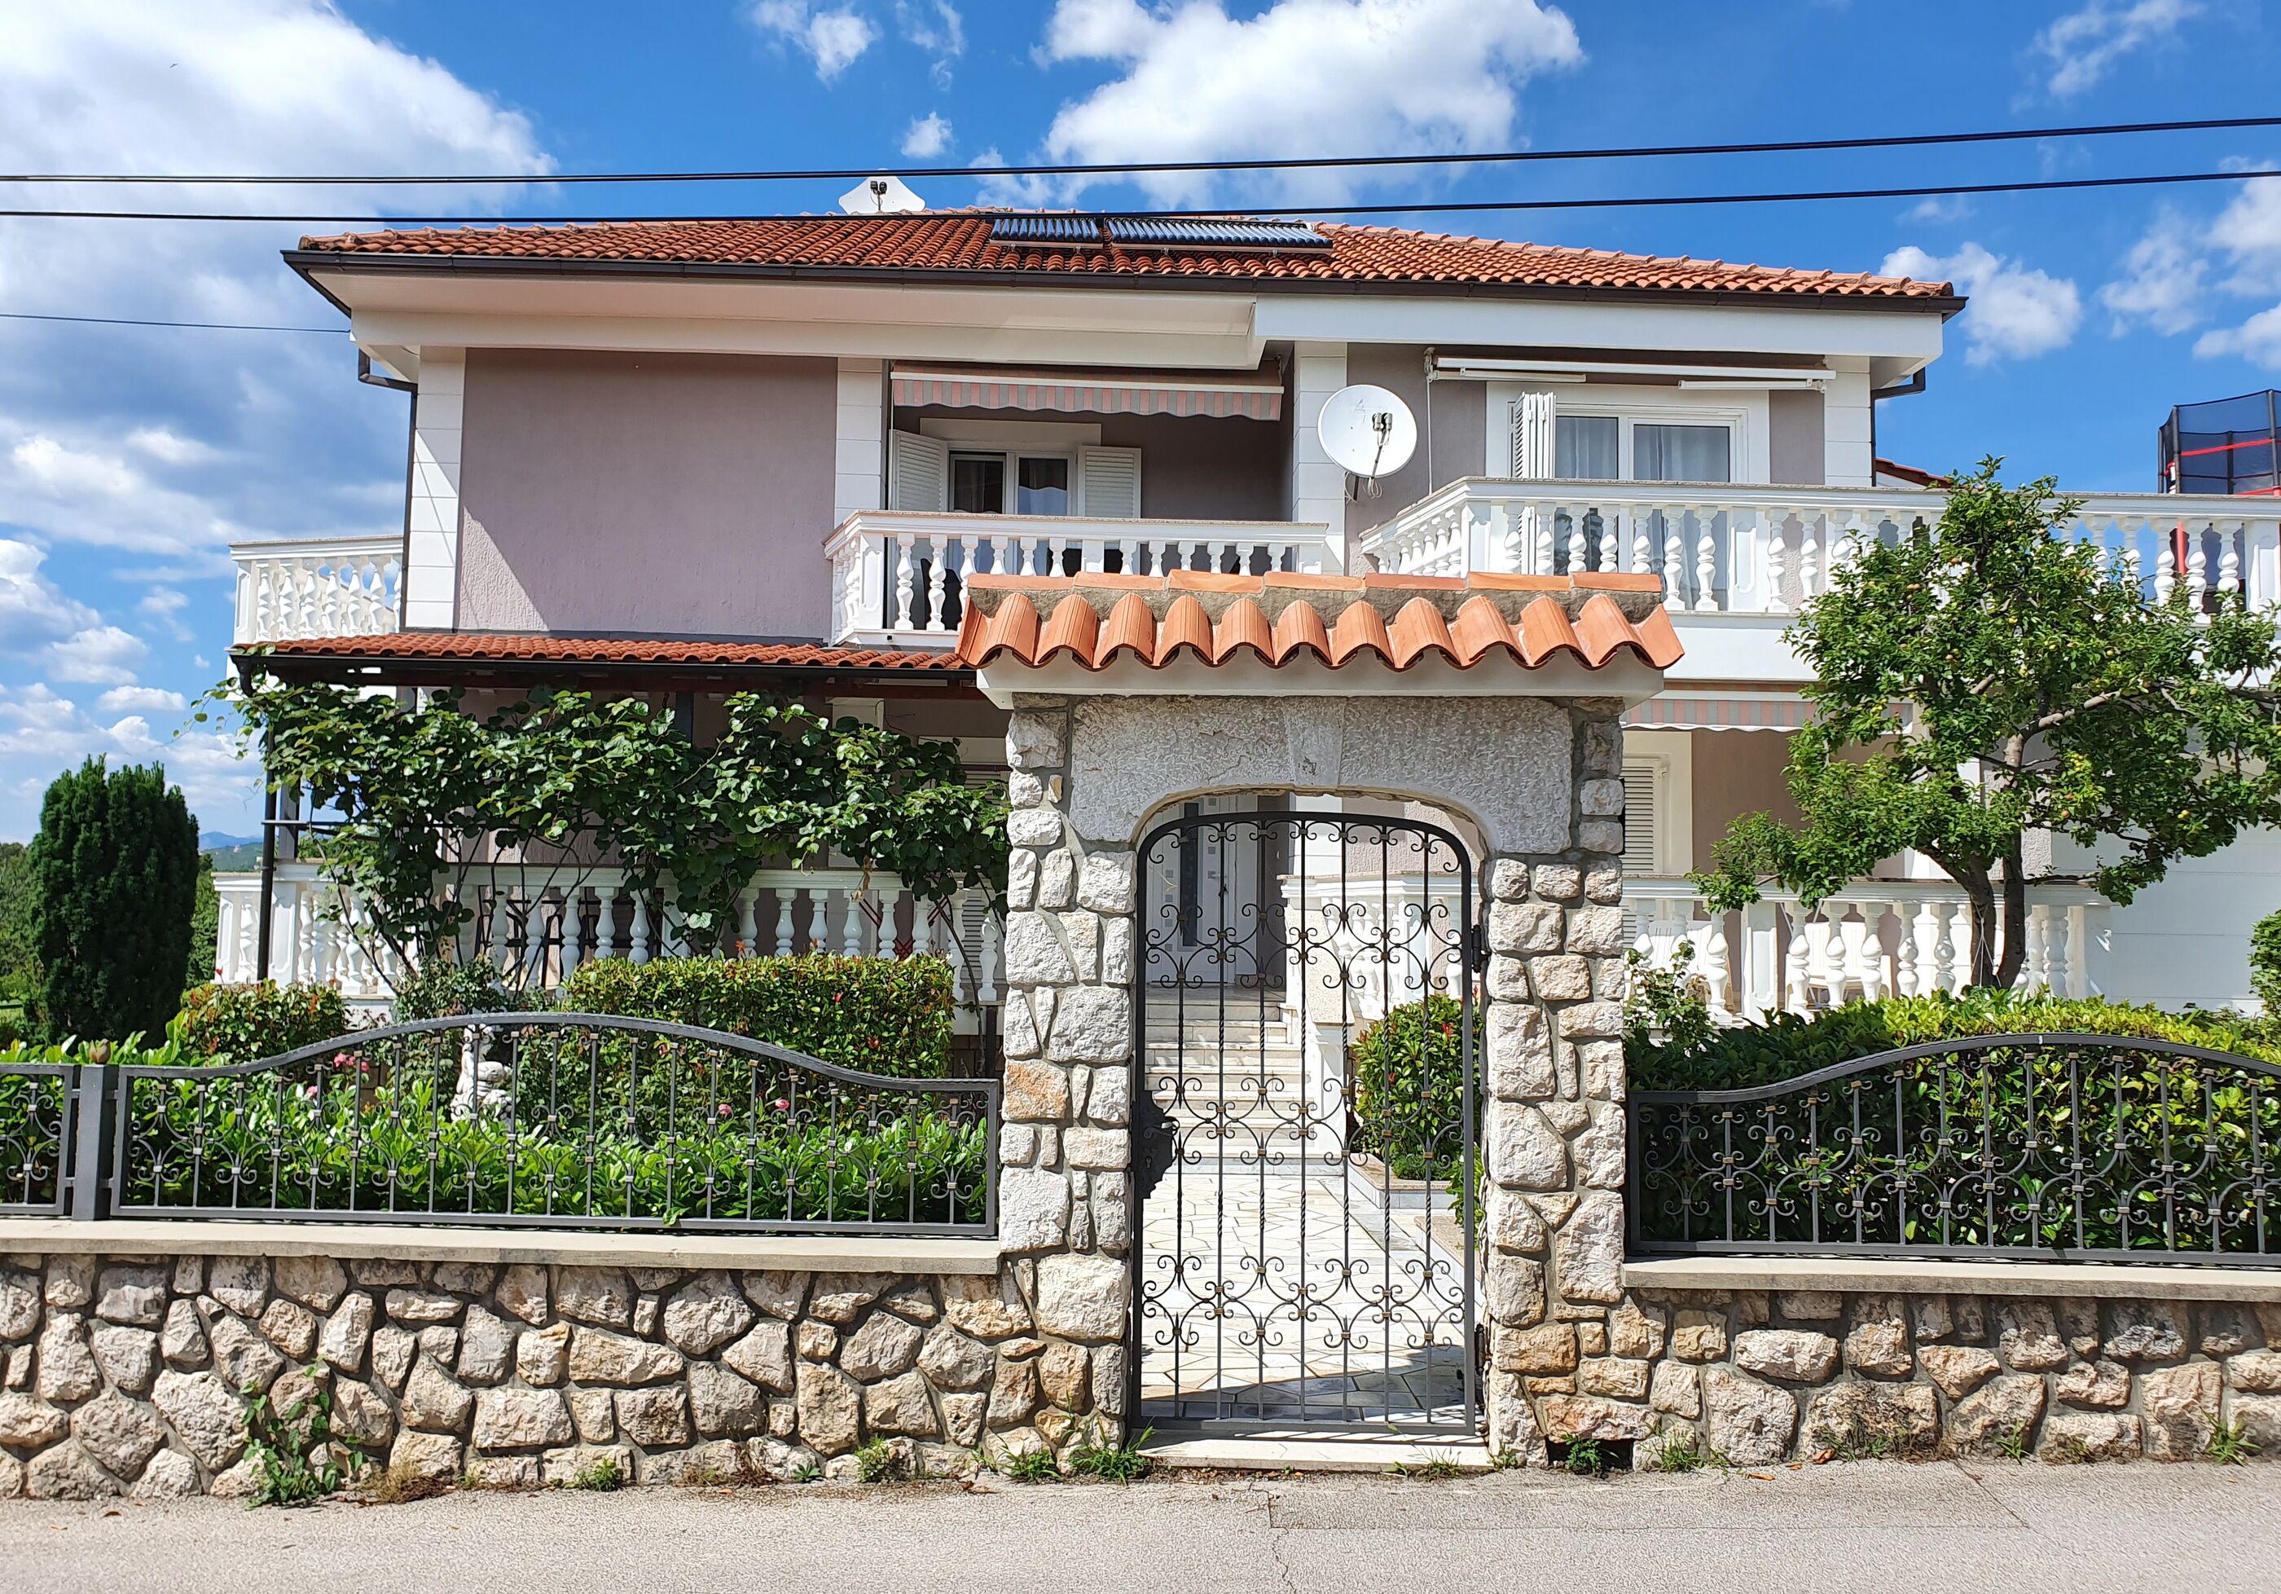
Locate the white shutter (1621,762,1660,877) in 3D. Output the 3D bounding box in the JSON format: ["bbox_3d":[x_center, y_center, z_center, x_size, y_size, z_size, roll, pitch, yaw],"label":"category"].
[{"bbox_3d":[4.105,0.699,14.622,0.600,2.000,0.060,1,-4,-2],"label":"white shutter"}]

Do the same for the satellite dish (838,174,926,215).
[{"bbox_3d":[-2.766,-6.303,18.142,0.930,0.800,0.550,1,-4,-5],"label":"satellite dish"}]

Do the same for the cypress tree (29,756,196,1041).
[{"bbox_3d":[-9.122,1.203,15.081,1.450,3.060,1.450,1,-4,0],"label":"cypress tree"}]

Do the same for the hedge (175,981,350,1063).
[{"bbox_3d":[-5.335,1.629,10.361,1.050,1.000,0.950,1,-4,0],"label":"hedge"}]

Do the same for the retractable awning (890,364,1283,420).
[{"bbox_3d":[-0.459,-3.601,15.276,3.450,0.500,0.600,1,-4,-2],"label":"retractable awning"}]

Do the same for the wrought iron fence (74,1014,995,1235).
[{"bbox_3d":[-1.957,1.074,5.601,2.900,0.710,0.060,1,-4,2],"label":"wrought iron fence"}]

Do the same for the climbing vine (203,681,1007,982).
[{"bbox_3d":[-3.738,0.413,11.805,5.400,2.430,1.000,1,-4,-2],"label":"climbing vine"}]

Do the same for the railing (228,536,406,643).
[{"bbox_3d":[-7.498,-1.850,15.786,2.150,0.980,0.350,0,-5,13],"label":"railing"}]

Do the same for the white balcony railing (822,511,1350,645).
[{"bbox_3d":[-0.584,-1.650,14.070,4.200,1.040,1.300,1,-4,-2],"label":"white balcony railing"}]

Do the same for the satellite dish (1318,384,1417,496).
[{"bbox_3d":[1.890,-2.943,13.973,0.830,0.930,0.600,1,-4,-6],"label":"satellite dish"}]

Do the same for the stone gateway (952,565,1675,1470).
[{"bbox_3d":[0.549,0.682,5.645,2.280,2.880,0.850,1,-4,2],"label":"stone gateway"}]

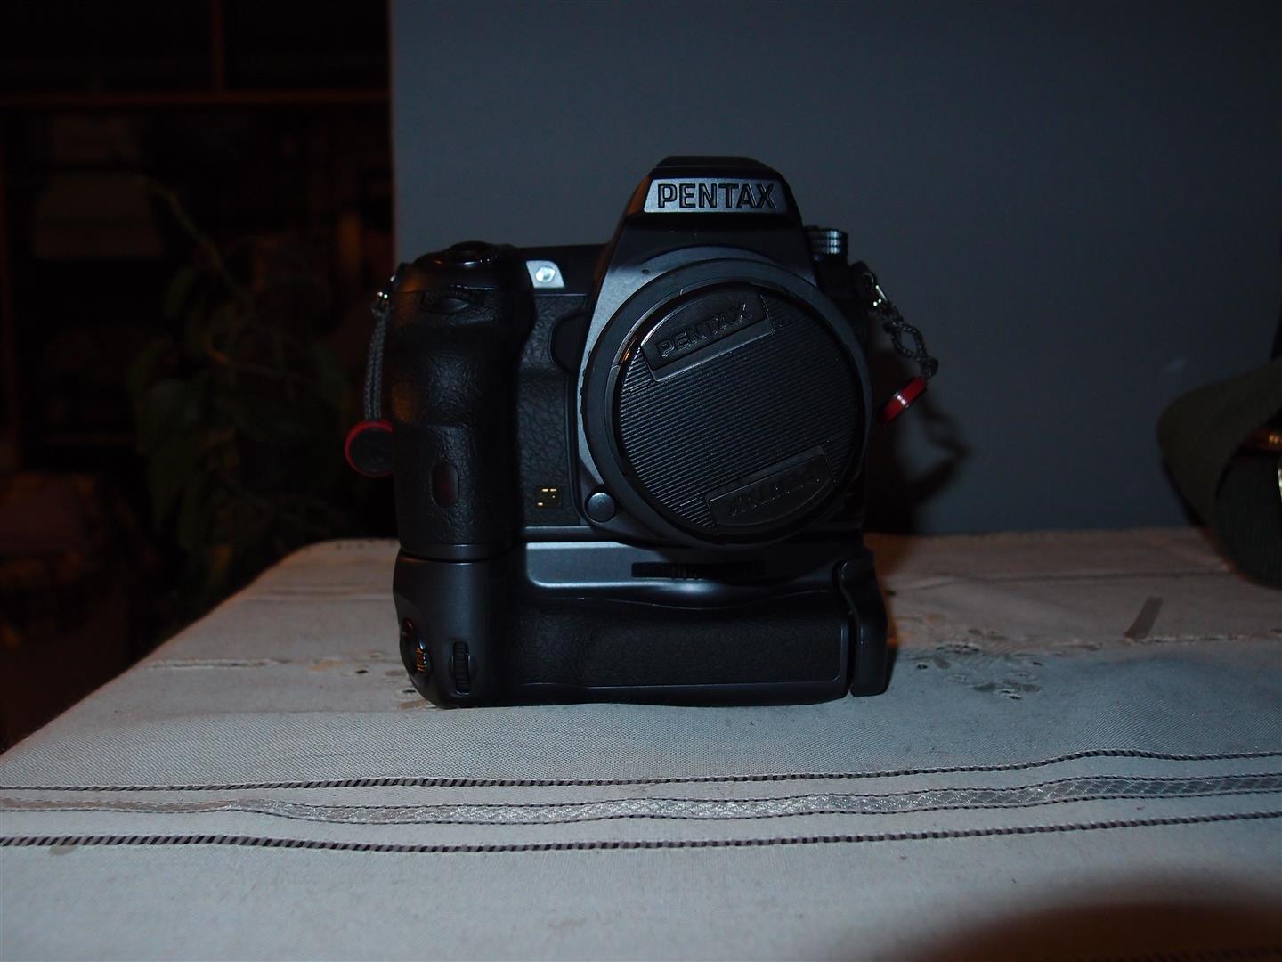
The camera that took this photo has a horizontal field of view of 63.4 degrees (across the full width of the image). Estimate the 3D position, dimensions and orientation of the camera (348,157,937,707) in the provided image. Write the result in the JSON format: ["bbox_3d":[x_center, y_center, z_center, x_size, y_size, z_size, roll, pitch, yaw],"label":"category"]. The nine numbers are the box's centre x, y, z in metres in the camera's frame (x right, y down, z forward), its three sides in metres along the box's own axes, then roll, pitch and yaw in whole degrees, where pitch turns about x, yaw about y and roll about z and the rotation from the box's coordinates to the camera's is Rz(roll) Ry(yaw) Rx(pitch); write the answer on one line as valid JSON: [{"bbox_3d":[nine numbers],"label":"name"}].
[{"bbox_3d":[0.001,-0.015,0.263,0.142,0.139,0.105,-1,8,-3],"label":"camera"}]

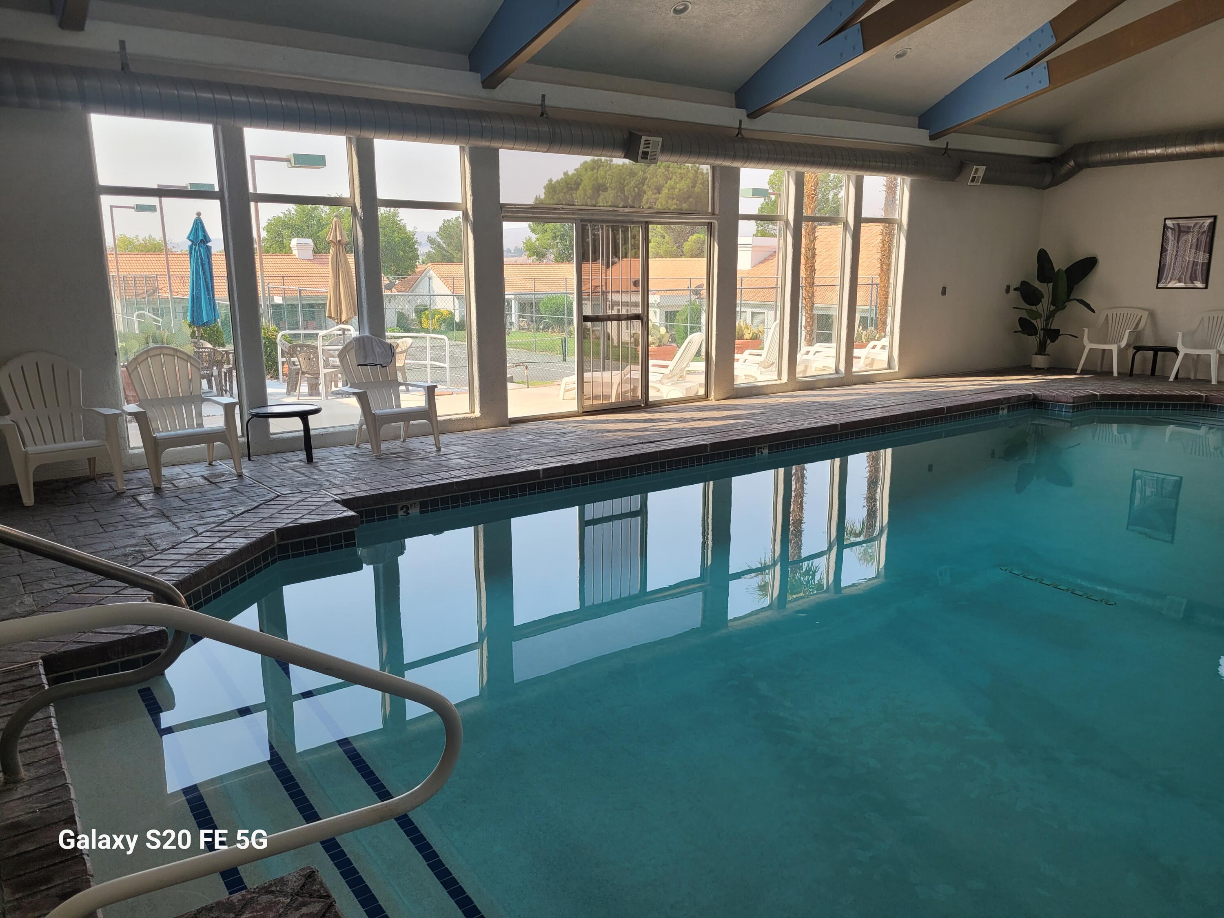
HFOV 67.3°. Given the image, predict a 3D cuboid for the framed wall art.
[{"bbox_3d":[7.696,-2.756,12.308,0.035,0.930,0.640,-9,15,-35],"label":"framed wall art"}]

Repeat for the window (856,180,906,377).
[{"bbox_3d":[3.429,-2.353,11.908,0.882,2.447,0.122,-9,15,-35],"label":"window"}]

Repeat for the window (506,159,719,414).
[{"bbox_3d":[-0.002,-1.780,9.450,2.627,2.559,0.130,-9,15,-35],"label":"window"}]

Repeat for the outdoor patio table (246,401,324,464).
[{"bbox_3d":[-2.607,-0.197,7.370,0.570,0.390,0.570,-9,15,-35],"label":"outdoor patio table"}]

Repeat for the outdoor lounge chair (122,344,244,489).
[{"bbox_3d":[-3.194,-0.347,6.787,0.750,0.930,0.780,-10,15,-37],"label":"outdoor lounge chair"}]

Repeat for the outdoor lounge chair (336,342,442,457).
[{"bbox_3d":[-1.922,-0.539,7.760,0.760,0.920,0.730,-9,15,-35],"label":"outdoor lounge chair"}]

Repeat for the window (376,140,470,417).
[{"bbox_3d":[-1.667,-1.559,8.249,0.889,2.432,0.122,-9,15,-35],"label":"window"}]

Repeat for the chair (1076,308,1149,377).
[{"bbox_3d":[7.003,-1.646,12.887,0.593,0.912,0.623,-9,15,-35],"label":"chair"}]

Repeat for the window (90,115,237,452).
[{"bbox_3d":[-3.352,-1.306,7.038,0.874,2.447,0.122,-9,15,-35],"label":"window"}]

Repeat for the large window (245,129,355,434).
[{"bbox_3d":[-2.525,-1.452,7.639,0.853,2.431,0.110,-9,15,-35],"label":"large window"}]

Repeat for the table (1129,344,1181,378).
[{"bbox_3d":[7.381,-1.302,12.501,0.562,0.395,0.562,-9,15,-35],"label":"table"}]

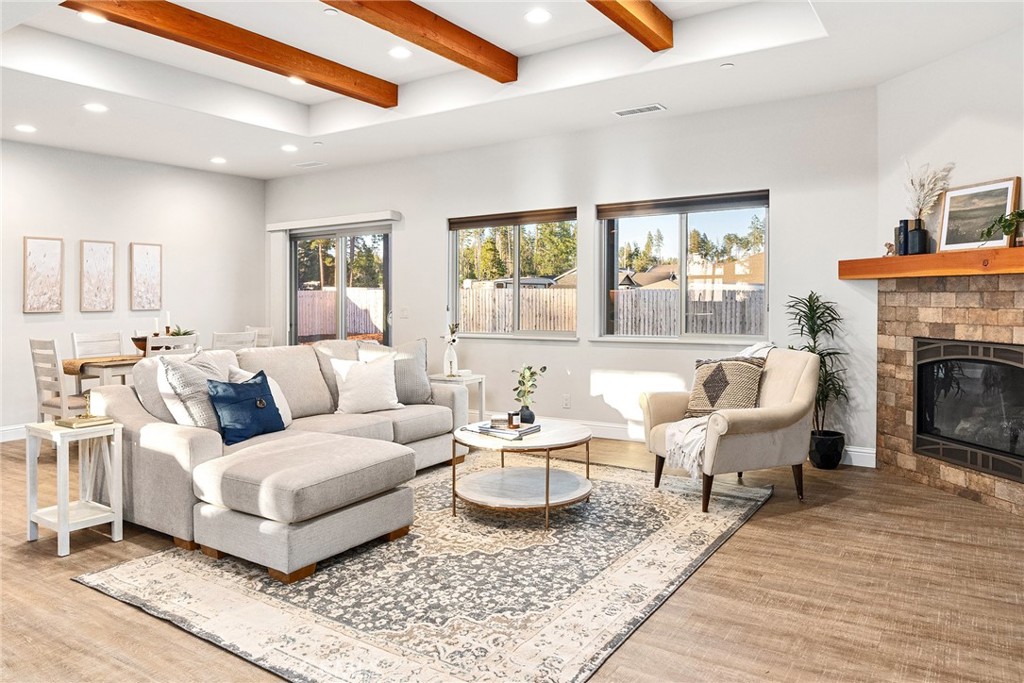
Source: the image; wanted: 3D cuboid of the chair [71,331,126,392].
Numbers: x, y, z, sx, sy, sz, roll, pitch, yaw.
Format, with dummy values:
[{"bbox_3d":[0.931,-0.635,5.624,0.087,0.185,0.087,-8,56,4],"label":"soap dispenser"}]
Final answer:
[{"bbox_3d":[-3.566,0.402,6.113,0.540,0.970,0.450,2,3,32],"label":"chair"}]

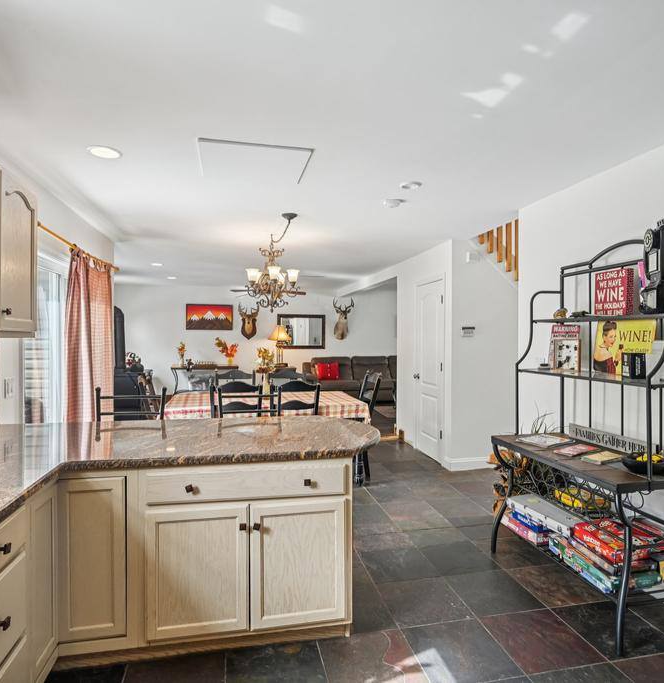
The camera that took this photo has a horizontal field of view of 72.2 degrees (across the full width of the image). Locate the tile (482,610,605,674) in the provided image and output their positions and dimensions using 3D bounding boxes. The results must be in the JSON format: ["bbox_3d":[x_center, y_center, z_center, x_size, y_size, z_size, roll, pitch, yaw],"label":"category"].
[{"bbox_3d":[0.955,1.380,2.106,0.395,0.012,0.395,0,0,-12],"label":"tile"}]

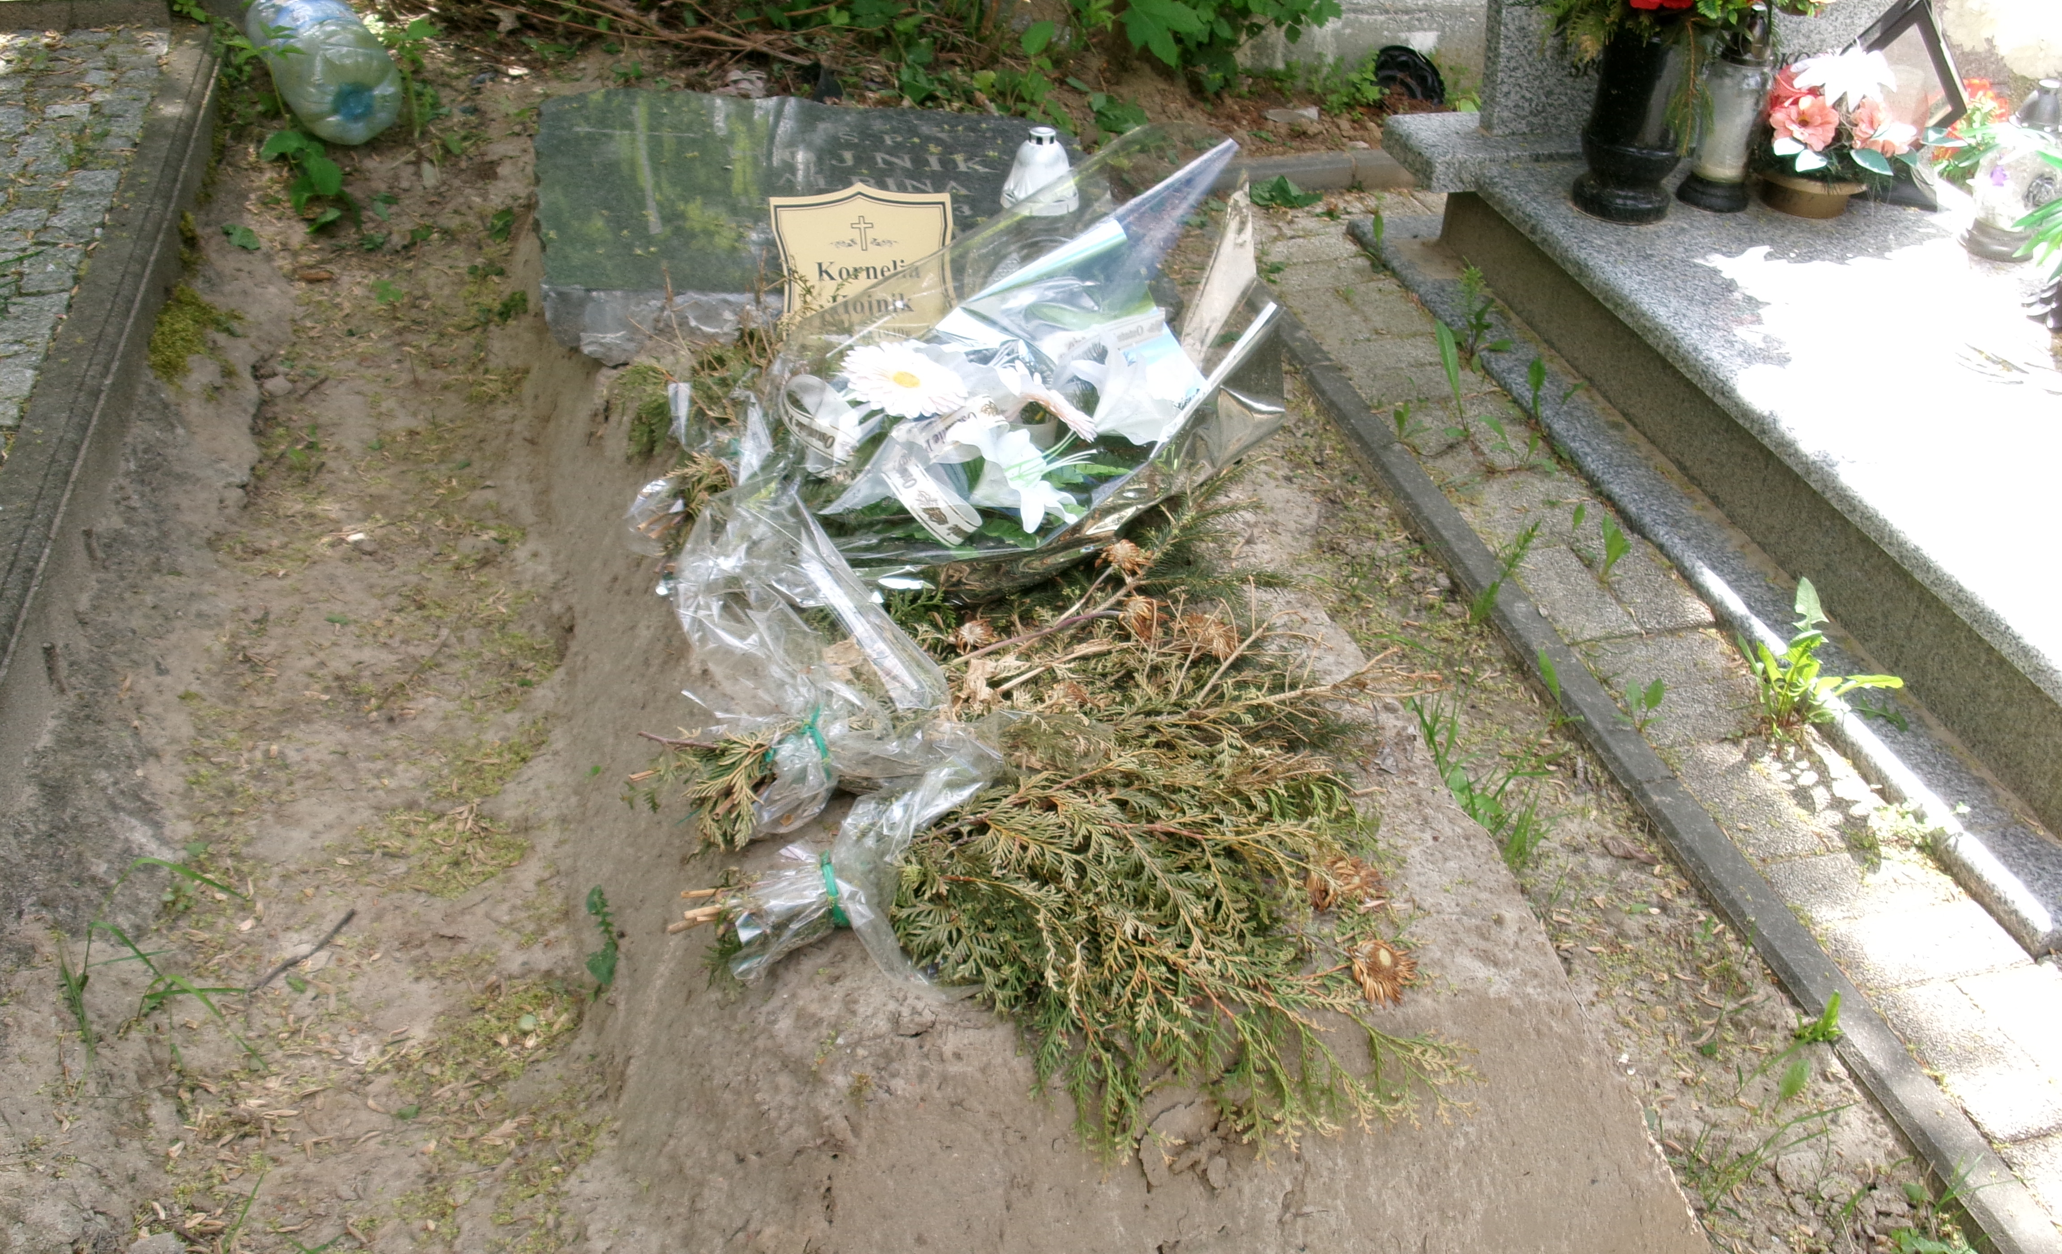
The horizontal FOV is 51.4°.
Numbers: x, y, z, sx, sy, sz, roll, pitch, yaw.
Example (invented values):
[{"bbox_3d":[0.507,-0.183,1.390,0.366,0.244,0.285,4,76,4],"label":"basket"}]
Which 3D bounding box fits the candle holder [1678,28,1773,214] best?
[{"bbox_3d":[0.954,-0.703,2.905,0.100,0.262,0.100,11,33,15],"label":"candle holder"}]

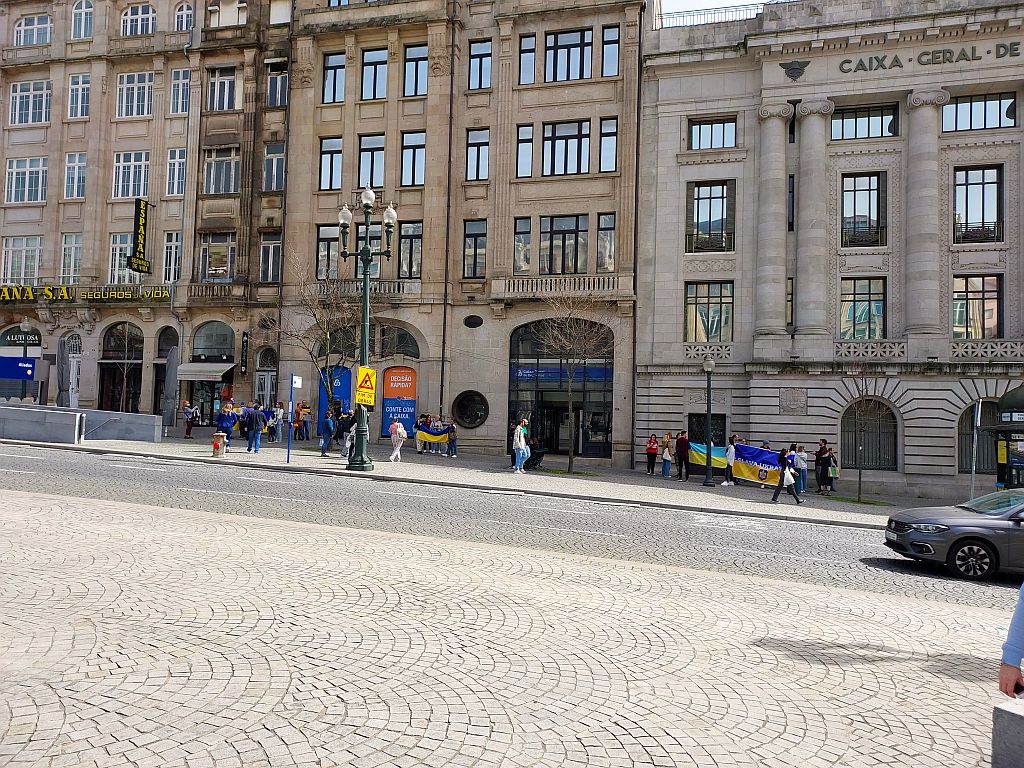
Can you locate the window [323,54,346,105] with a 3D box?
[{"bbox_3d":[-8.367,-14.470,39.231,1.134,2.425,0.200,1,-3,15],"label":"window"}]

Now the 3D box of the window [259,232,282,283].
[{"bbox_3d":[-11.336,-5.933,38.928,1.178,2.349,0.200,1,-3,16],"label":"window"}]

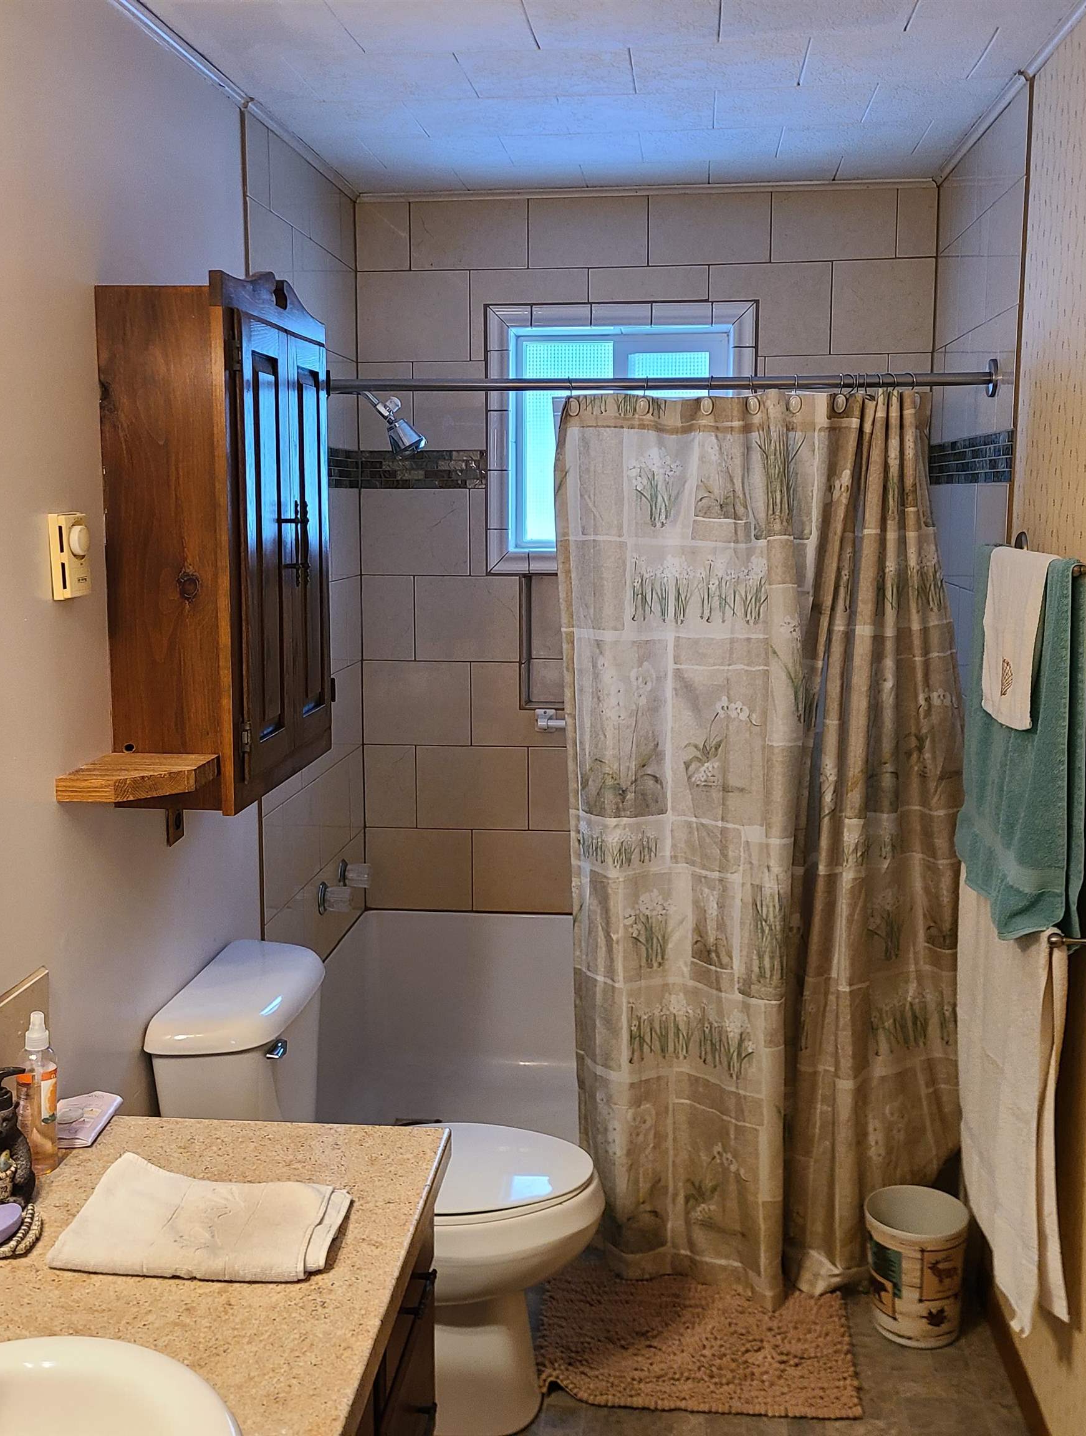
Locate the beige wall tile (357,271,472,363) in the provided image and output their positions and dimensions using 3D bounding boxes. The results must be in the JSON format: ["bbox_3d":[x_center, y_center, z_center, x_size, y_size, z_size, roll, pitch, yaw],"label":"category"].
[{"bbox_3d":[-0.337,-1.048,3.744,0.296,0.228,0.010,1,9,6],"label":"beige wall tile"}]

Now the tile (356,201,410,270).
[{"bbox_3d":[-0.411,-1.244,3.719,0.140,0.170,0.010,1,8,6],"label":"tile"}]

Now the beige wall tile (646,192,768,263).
[{"bbox_3d":[0.423,-1.235,3.637,0.305,0.168,0.010,1,9,6],"label":"beige wall tile"}]

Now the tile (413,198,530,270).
[{"bbox_3d":[-0.191,-1.252,3.715,0.308,0.176,0.010,1,9,6],"label":"tile"}]

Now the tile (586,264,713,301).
[{"bbox_3d":[0.271,-1.113,3.688,0.308,0.088,0.010,1,9,6],"label":"tile"}]

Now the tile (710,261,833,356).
[{"bbox_3d":[0.577,-1.034,3.651,0.305,0.228,0.010,1,9,6],"label":"tile"}]

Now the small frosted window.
[{"bbox_3d":[0.201,-0.723,3.763,0.575,0.579,0.060,1,9,6],"label":"small frosted window"}]

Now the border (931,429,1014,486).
[{"bbox_3d":[0.940,-0.566,3.194,0.010,0.099,0.954,1,9,6],"label":"border"}]

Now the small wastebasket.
[{"bbox_3d":[0.724,1.068,2.789,0.200,0.236,0.200,1,9,6],"label":"small wastebasket"}]

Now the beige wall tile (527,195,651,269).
[{"bbox_3d":[0.117,-1.240,3.668,0.305,0.168,0.010,1,9,6],"label":"beige wall tile"}]

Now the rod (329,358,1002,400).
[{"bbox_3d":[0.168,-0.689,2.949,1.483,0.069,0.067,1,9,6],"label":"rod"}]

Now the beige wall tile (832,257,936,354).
[{"bbox_3d":[0.856,-1.033,3.617,0.252,0.229,0.010,1,8,6],"label":"beige wall tile"}]

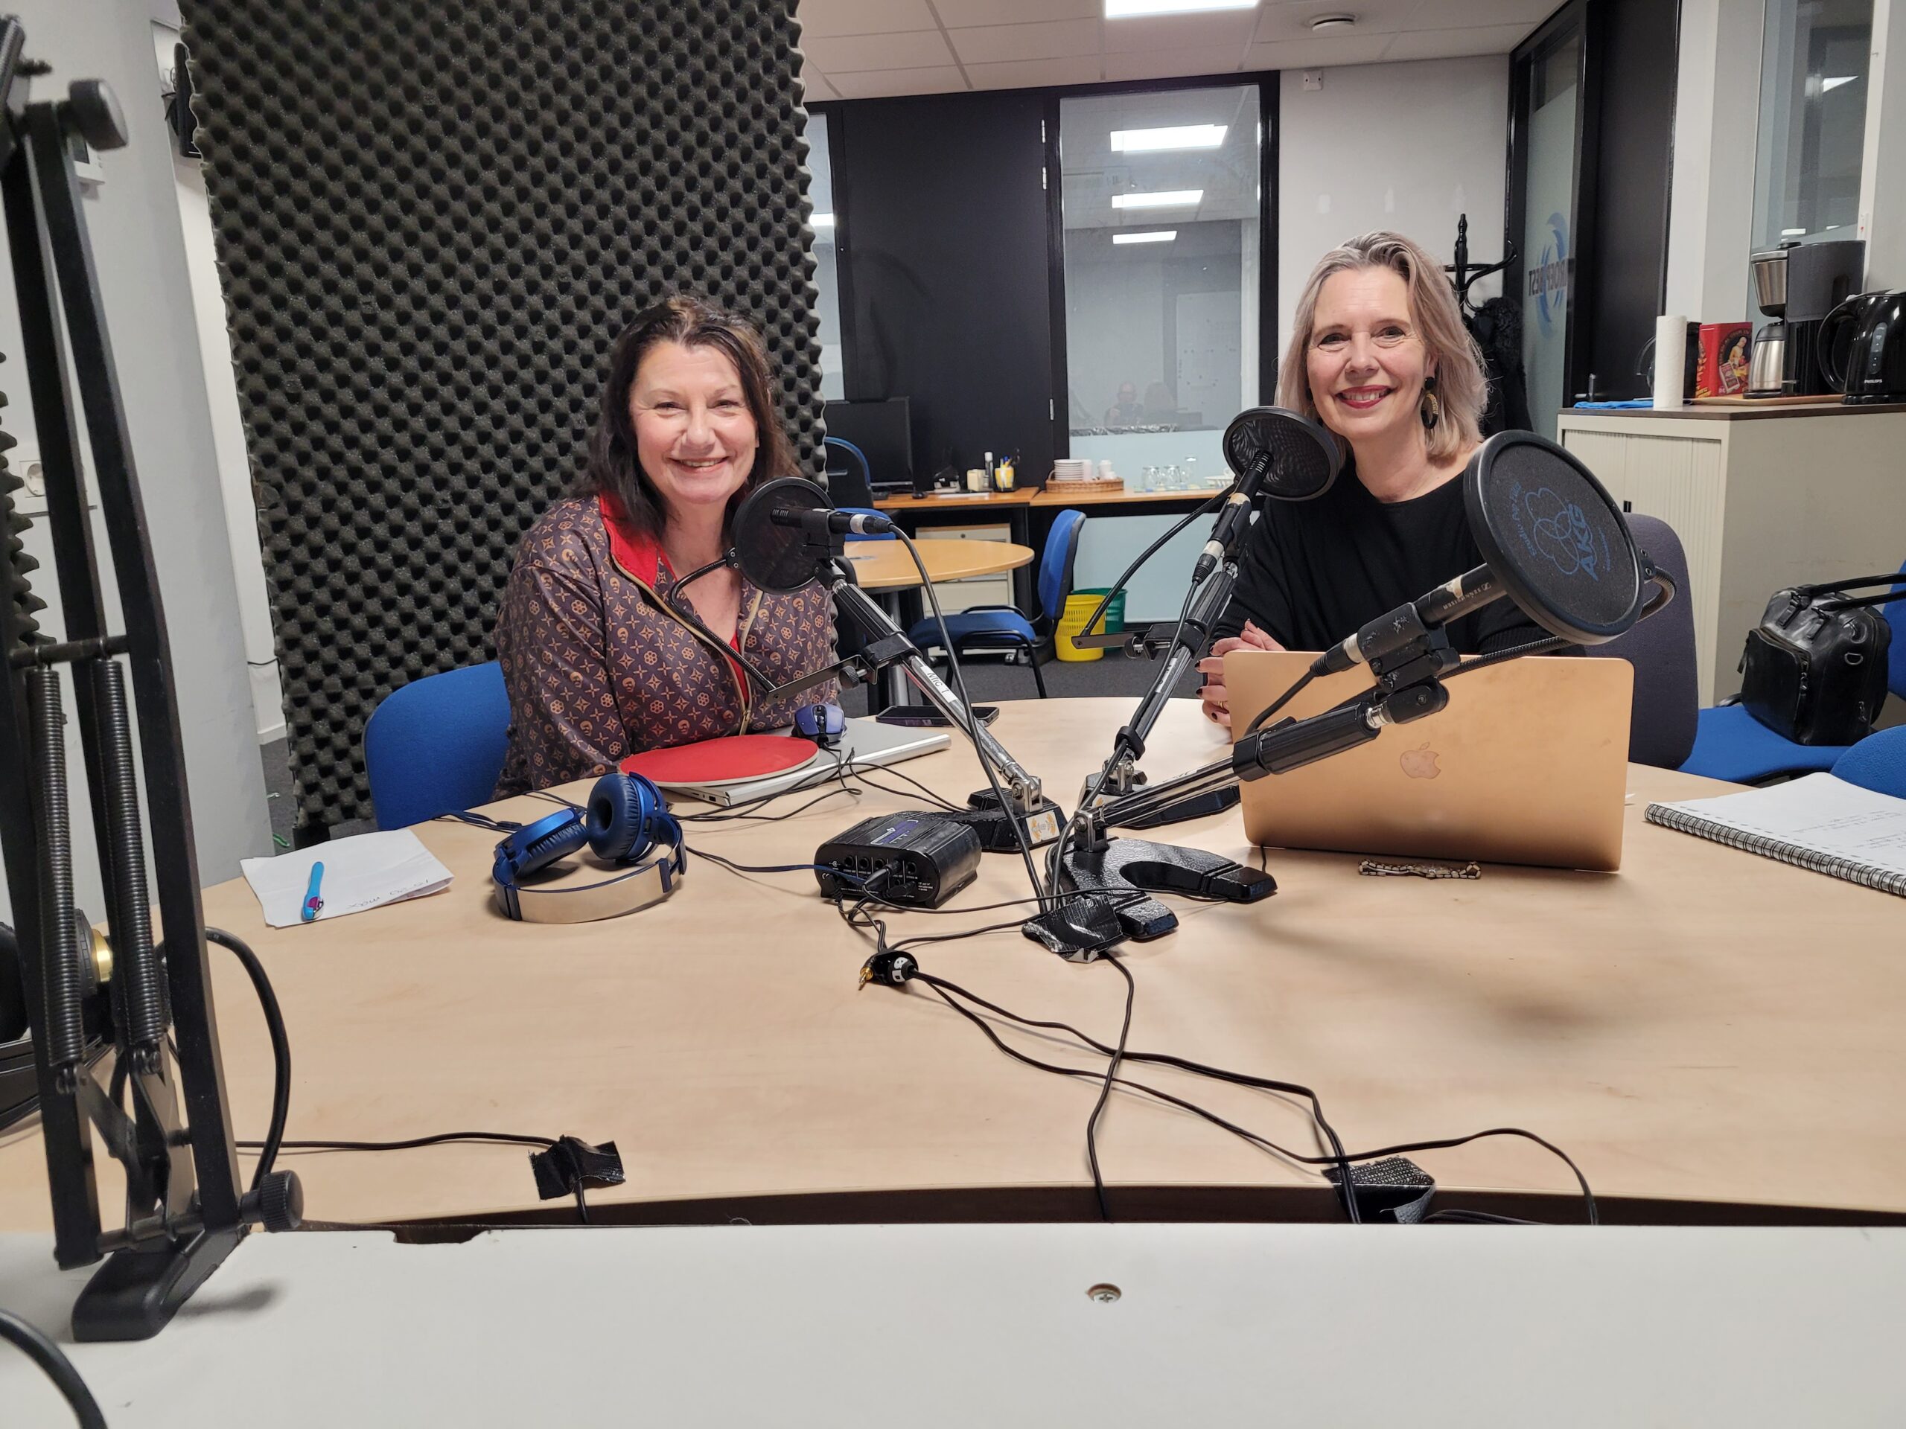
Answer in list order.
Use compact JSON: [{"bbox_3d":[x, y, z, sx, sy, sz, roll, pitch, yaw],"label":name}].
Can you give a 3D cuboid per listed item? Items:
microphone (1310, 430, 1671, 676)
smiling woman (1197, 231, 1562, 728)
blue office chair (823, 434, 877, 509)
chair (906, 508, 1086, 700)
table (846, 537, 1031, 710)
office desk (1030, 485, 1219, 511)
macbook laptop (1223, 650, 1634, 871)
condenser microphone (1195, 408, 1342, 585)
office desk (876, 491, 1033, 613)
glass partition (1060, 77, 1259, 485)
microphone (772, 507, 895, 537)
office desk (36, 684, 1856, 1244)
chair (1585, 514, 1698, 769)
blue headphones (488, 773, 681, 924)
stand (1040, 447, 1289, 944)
[{"bbox_3d":[0.353,-0.079,1.039,0.175,0.165,0.250,-11,-16,-35],"label":"microphone"},{"bbox_3d":[0.535,0.089,1.764,0.500,1.320,0.720,1,13,17],"label":"smiling woman"},{"bbox_3d":[-0.494,-0.557,5.605,0.600,1.042,0.600,-1,12,7],"label":"blue office chair"},{"bbox_3d":[0.138,-0.227,4.618,0.560,0.830,0.500,-4,12,-6],"label":"chair"},{"bbox_3d":[-0.313,-0.050,3.946,1.110,0.740,1.110,-3,12,0],"label":"table"},{"bbox_3d":[1.220,-0.719,7.017,1.600,0.730,0.800,-2,12,6],"label":"office desk"},{"bbox_3d":[0.424,0.018,1.263,0.304,0.198,0.303,3,13,23],"label":"macbook laptop"},{"bbox_3d":[0.287,-0.194,1.403,0.125,0.125,0.225,6,43,36],"label":"condenser microphone"},{"bbox_3d":[-0.381,-0.676,7.183,1.600,0.730,0.800,-2,12,6],"label":"office desk"},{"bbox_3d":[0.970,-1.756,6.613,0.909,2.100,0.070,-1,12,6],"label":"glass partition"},{"bbox_3d":[-0.124,-0.195,1.438,0.183,0.022,0.022,11,18,43],"label":"microphone"},{"bbox_3d":[0.022,0.487,1.405,1.950,0.740,1.330,-3,12,0],"label":"office desk"},{"bbox_3d":[0.740,0.210,2.044,0.550,0.950,0.580,5,14,34],"label":"chair"},{"bbox_3d":[-0.310,0.111,1.248,0.160,0.080,0.180,-4,12,-4],"label":"blue headphones"},{"bbox_3d":[0.185,-0.043,1.231,0.180,0.344,0.330,0,12,15],"label":"stand"}]

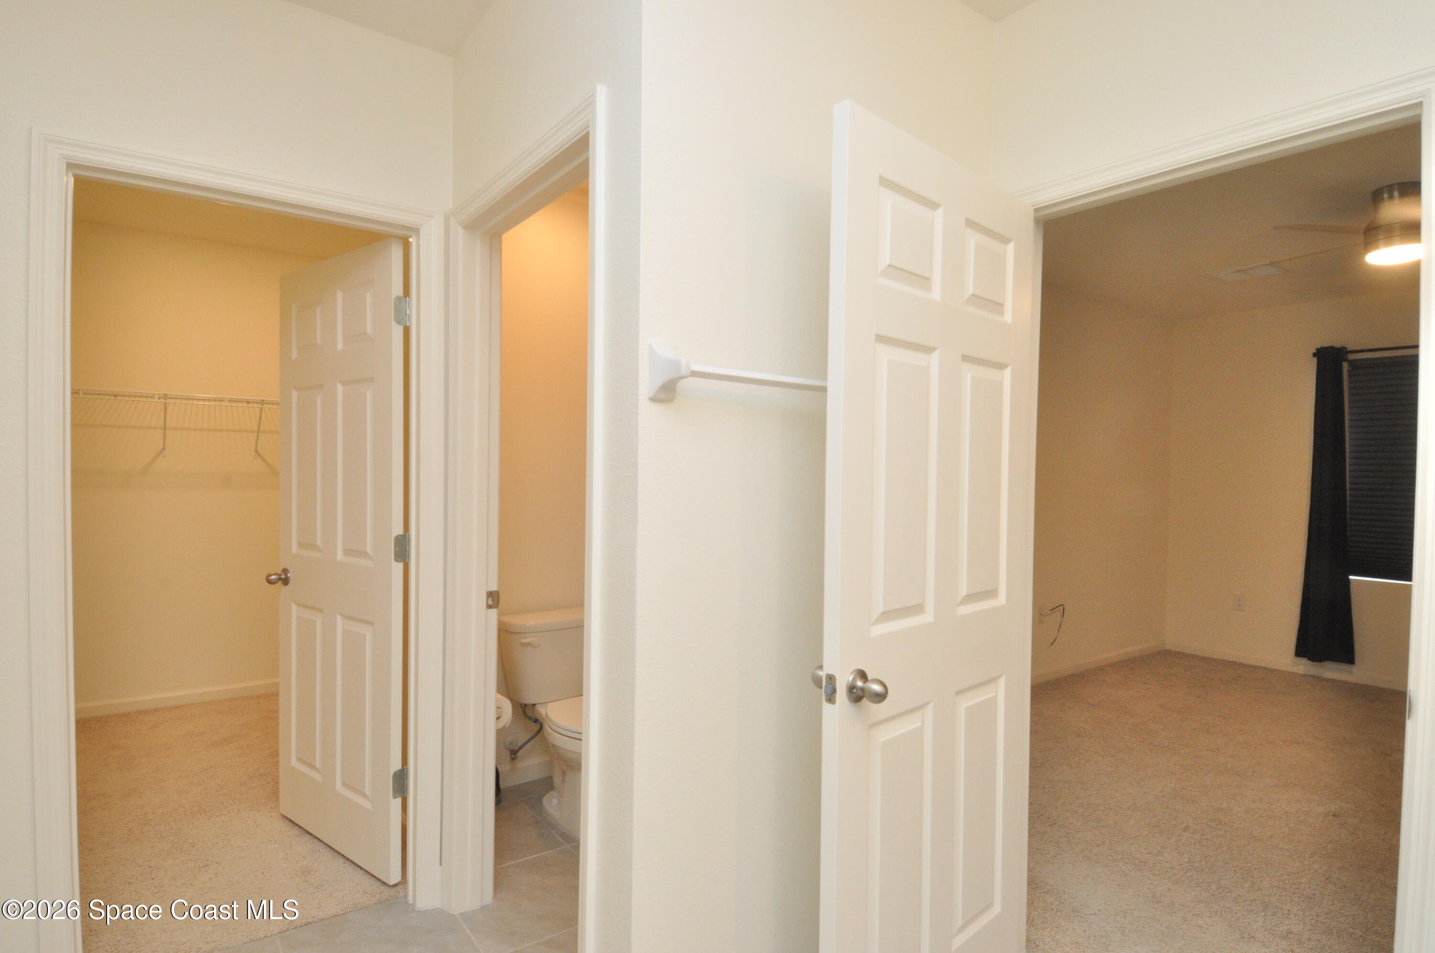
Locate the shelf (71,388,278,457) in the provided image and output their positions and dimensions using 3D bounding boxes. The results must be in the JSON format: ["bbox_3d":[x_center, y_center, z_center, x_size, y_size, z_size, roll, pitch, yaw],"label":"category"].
[{"bbox_3d":[-2.744,-0.260,3.924,1.450,0.335,0.315,0,1,-37],"label":"shelf"}]

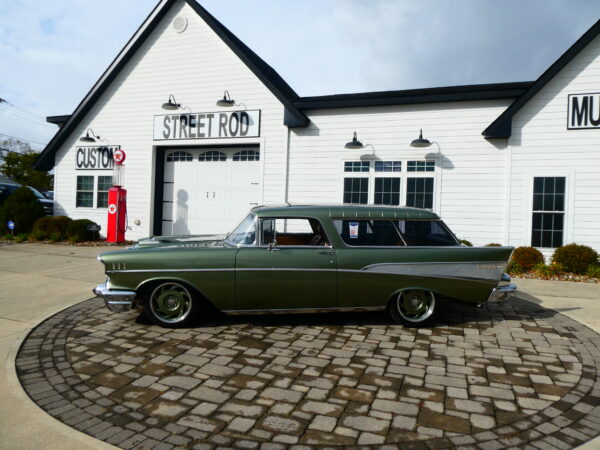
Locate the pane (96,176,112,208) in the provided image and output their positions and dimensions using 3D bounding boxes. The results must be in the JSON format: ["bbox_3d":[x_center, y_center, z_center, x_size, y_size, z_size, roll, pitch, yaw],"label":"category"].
[{"bbox_3d":[-6.288,-1.072,13.514,0.723,1.031,0.060,2,0,19],"label":"pane"}]

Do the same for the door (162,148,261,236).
[{"bbox_3d":[-2.752,-0.955,12.889,3.600,3.000,0.100,2,0,19],"label":"door"}]

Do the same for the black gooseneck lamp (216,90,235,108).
[{"bbox_3d":[-2.044,-3.540,11.781,0.470,0.430,0.680,2,0,19],"label":"black gooseneck lamp"}]

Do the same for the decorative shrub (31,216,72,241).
[{"bbox_3d":[-7.814,0.049,13.125,1.120,0.720,1.000,2,0,19],"label":"decorative shrub"}]

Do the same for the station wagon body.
[{"bbox_3d":[0.150,0.497,5.820,5.120,1.460,1.890,2,0,-8],"label":"station wagon body"}]

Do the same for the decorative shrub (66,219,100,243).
[{"bbox_3d":[-6.700,0.130,12.741,0.900,0.660,0.900,2,0,19],"label":"decorative shrub"}]

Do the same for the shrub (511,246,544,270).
[{"bbox_3d":[4.856,0.717,8.900,0.780,0.520,0.760,2,0,19],"label":"shrub"}]

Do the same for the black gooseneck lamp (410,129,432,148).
[{"bbox_3d":[2.913,-2.086,9.990,0.460,0.420,0.680,2,0,19],"label":"black gooseneck lamp"}]

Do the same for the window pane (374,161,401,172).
[{"bbox_3d":[2.246,-1.499,10.658,0.677,0.308,0.060,2,0,19],"label":"window pane"}]

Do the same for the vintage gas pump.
[{"bbox_3d":[-5.442,-0.861,12.350,0.420,2.780,0.400,2,0,19],"label":"vintage gas pump"}]

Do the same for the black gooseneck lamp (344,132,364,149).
[{"bbox_3d":[1.403,-2.132,10.589,0.470,0.430,0.680,2,0,19],"label":"black gooseneck lamp"}]

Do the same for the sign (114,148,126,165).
[{"bbox_3d":[-5.357,-2.014,12.358,0.430,0.430,0.160,2,0,19],"label":"sign"}]

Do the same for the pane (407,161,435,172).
[{"bbox_3d":[2.997,-1.458,10.324,0.657,0.258,0.050,2,0,19],"label":"pane"}]

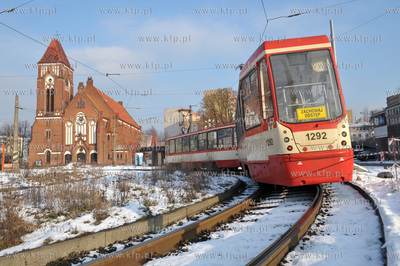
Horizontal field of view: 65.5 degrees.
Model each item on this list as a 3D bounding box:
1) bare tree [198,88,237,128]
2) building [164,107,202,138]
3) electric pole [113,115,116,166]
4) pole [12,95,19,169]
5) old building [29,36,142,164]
[{"bbox_3d":[4.800,-2.025,80.443,11.500,19.289,11.500,-1,-5,0],"label":"bare tree"},{"bbox_3d":[-10.212,2.809,219.253,11.500,33.546,42.000,-3,-5,20],"label":"building"},{"bbox_3d":[-14.571,1.283,53.106,0.330,8.971,0.330,-1,-5,0],"label":"electric pole"},{"bbox_3d":[-21.355,0.004,36.166,0.500,8.981,0.500,-1,-5,0],"label":"pole"},{"bbox_3d":[-28.048,-6.388,88.262,21.000,30.731,35.000,-1,-5,1],"label":"old building"}]

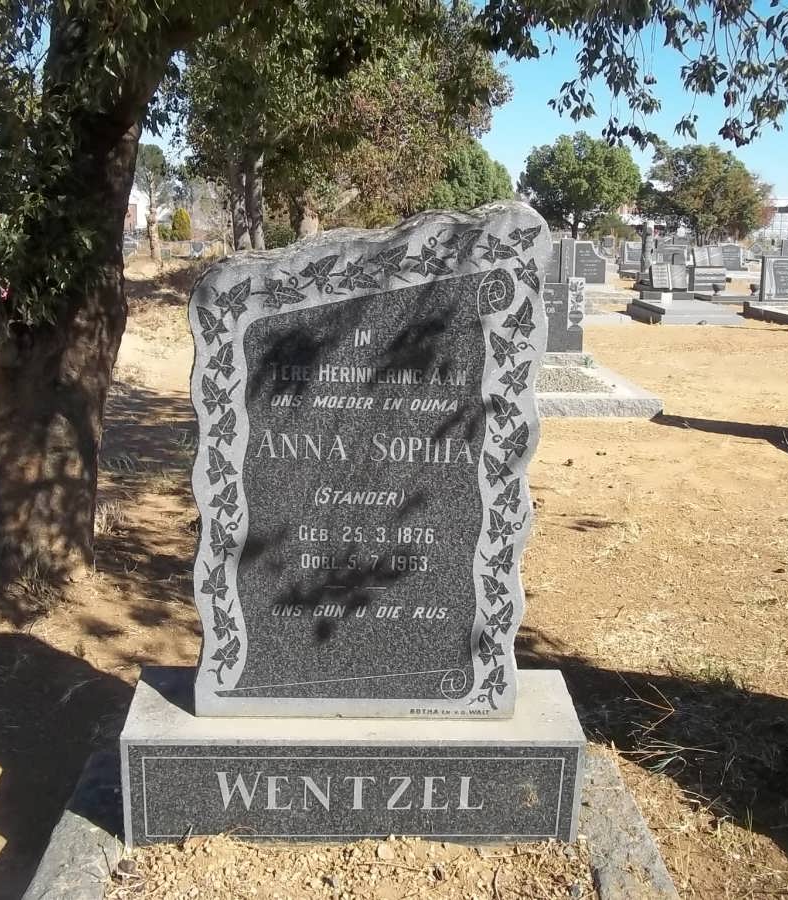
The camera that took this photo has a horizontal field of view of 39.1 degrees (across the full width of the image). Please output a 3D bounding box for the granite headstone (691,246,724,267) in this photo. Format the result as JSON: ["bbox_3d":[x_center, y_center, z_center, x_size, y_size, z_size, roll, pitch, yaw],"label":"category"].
[{"bbox_3d":[8.401,-5.206,29.673,0.800,0.580,0.240,1,11,3],"label":"granite headstone"}]

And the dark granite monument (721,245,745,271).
[{"bbox_3d":[10.960,-6.249,35.932,0.740,0.850,0.240,1,11,3],"label":"dark granite monument"}]

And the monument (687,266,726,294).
[{"bbox_3d":[6.445,-3.531,22.793,0.680,0.550,0.280,1,11,3],"label":"monument"}]

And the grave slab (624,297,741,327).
[{"bbox_3d":[4.517,-2.183,17.364,1.220,0.240,2.400,1,11,5],"label":"grave slab"}]

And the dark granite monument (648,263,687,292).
[{"bbox_3d":[4.560,-2.875,18.449,0.630,0.480,0.210,1,11,5],"label":"dark granite monument"}]

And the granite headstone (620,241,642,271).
[{"bbox_3d":[7.481,-6.053,34.733,0.800,0.970,0.280,1,11,3],"label":"granite headstone"}]

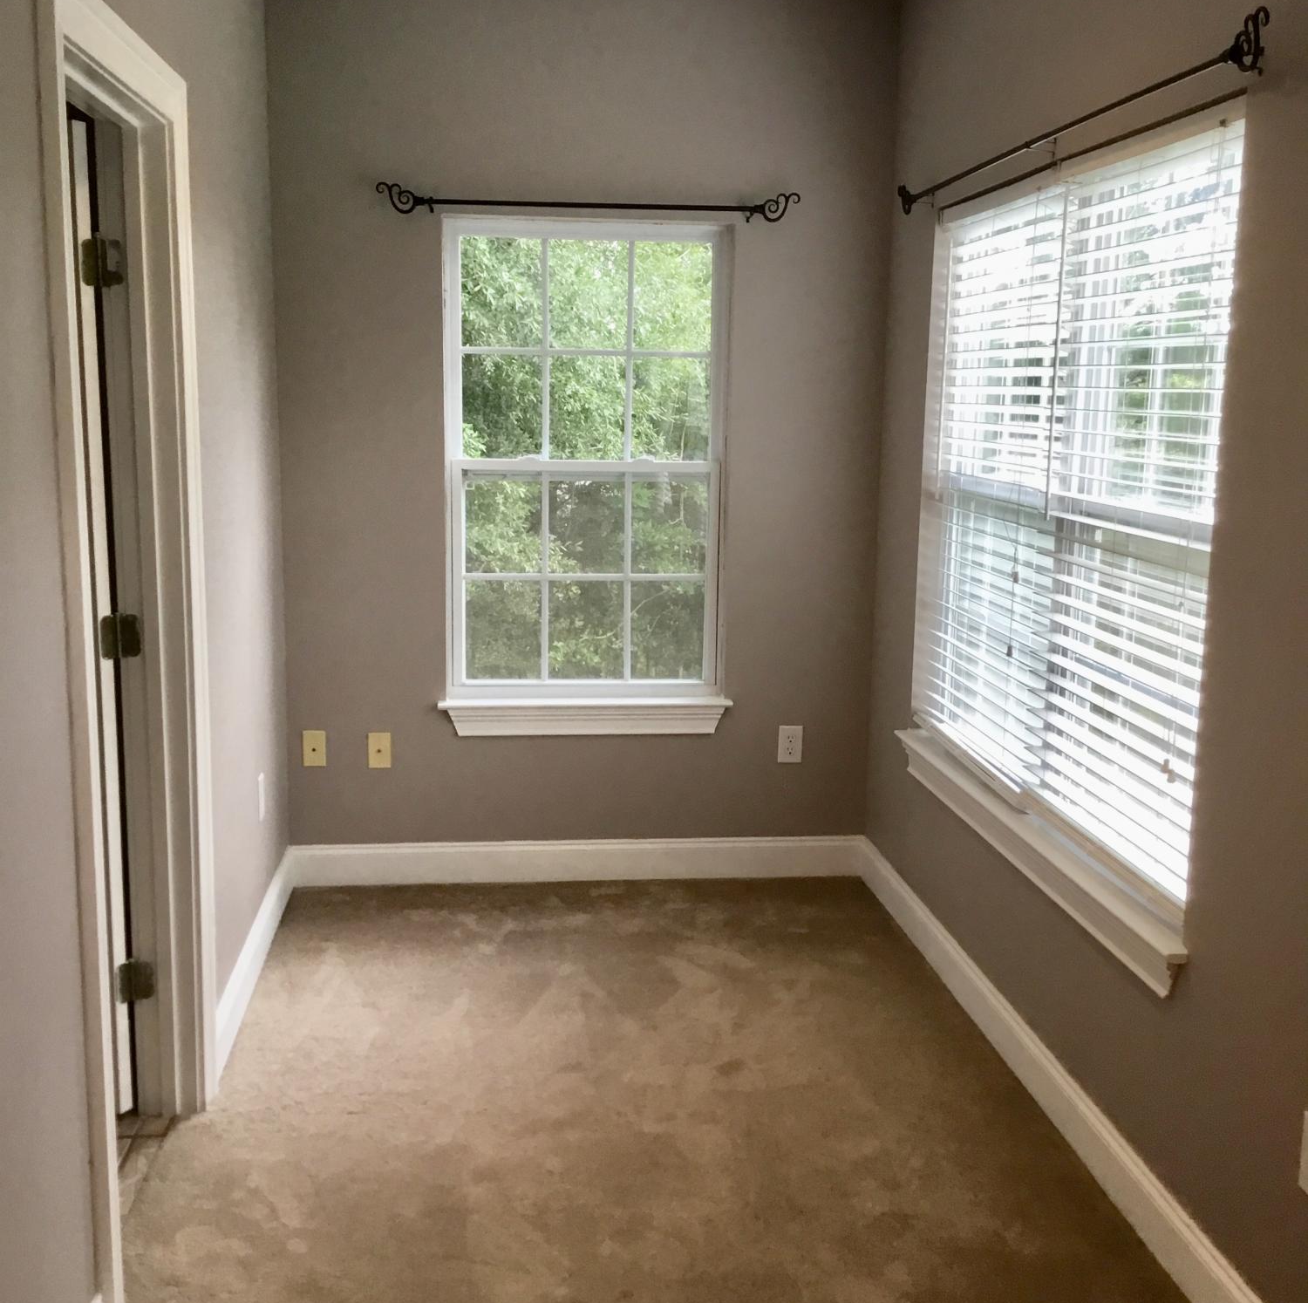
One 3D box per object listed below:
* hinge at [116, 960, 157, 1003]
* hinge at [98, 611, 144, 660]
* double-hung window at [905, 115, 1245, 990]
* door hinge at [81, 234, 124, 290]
[{"bbox_3d":[-1.101,0.706,3.316,0.069,0.092,0.038,0,10,-6],"label":"hinge"},{"bbox_3d":[-1.091,-0.030,3.193,0.069,0.092,0.038,0,10,-6],"label":"hinge"},{"bbox_3d":[0.886,-0.281,3.578,0.130,1.575,1.860,0,10,-6],"label":"double-hung window"},{"bbox_3d":[-1.080,-0.765,3.069,0.069,0.092,0.038,0,10,-6],"label":"door hinge"}]

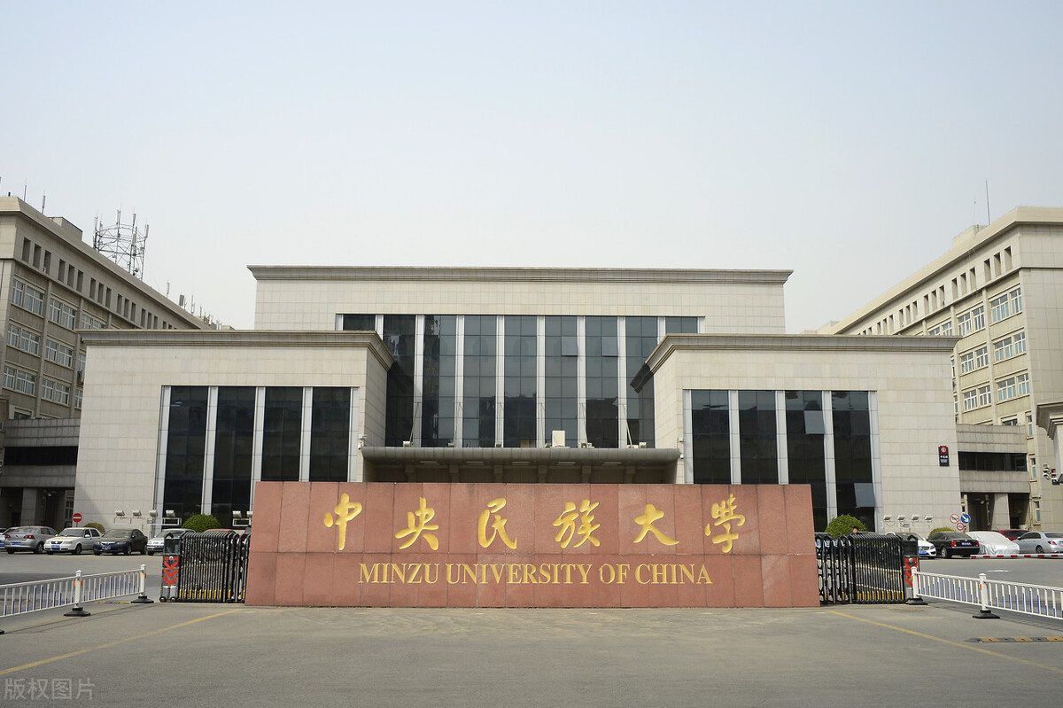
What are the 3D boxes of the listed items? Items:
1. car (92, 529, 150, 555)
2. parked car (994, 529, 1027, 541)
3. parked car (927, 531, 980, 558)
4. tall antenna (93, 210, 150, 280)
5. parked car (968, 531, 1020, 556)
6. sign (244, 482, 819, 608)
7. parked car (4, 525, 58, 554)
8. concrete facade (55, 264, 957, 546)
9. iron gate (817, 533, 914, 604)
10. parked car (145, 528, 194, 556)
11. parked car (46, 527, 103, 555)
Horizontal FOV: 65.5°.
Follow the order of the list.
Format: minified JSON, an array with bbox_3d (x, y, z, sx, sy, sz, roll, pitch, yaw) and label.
[{"bbox_3d":[-22.933,10.551,46.685,1.780,1.440,4.650,2,-11,-10],"label":"car"},{"bbox_3d":[31.000,12.082,53.851,1.800,1.500,4.500,0,-11,0],"label":"parked car"},{"bbox_3d":[24.059,11.048,48.270,1.750,1.460,4.750,0,-11,0],"label":"parked car"},{"bbox_3d":[-43.318,-11.191,87.000,5.600,8.800,5.600,0,-11,0],"label":"tall antenna"},{"bbox_3d":[25.999,10.941,47.896,1.800,1.450,4.600,0,-11,0],"label":"parked car"},{"bbox_3d":[0.023,4.133,18.040,12.050,2.620,0.800,0,-11,0],"label":"sign"},{"bbox_3d":[-27.605,10.595,47.122,1.740,1.460,4.450,0,-11,2],"label":"parked car"},{"bbox_3d":[-1.068,5.306,73.319,62.000,21.500,30.000,0,-11,0],"label":"concrete facade"},{"bbox_3d":[7.327,4.782,18.519,2.250,1.530,0.550,0,-11,0],"label":"iron gate"},{"bbox_3d":[-19.728,10.531,46.597,1.740,1.450,4.400,0,-11,0],"label":"parked car"},{"bbox_3d":[-25.260,10.522,46.695,1.700,1.440,4.600,0,-11,0],"label":"parked car"}]

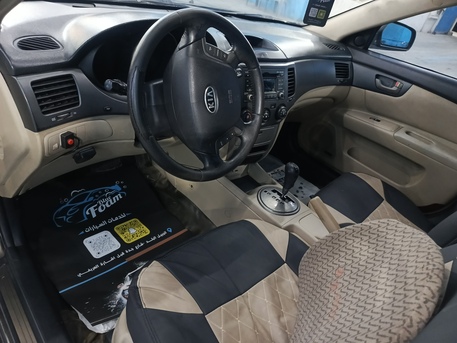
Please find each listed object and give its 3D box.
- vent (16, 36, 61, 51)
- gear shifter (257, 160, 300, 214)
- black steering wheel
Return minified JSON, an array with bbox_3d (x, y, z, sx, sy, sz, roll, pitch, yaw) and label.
[{"bbox_3d":[-0.426,-0.279,0.712,0.083,0.020,0.075,-18,49,-39],"label":"vent"},{"bbox_3d":[0.195,0.042,1.112,0.107,0.165,0.158,-18,41,-39],"label":"gear shifter"},{"bbox_3d":[-0.068,-0.170,0.755,0.385,0.385,0.095,-25,25,-37],"label":"black steering wheel"}]

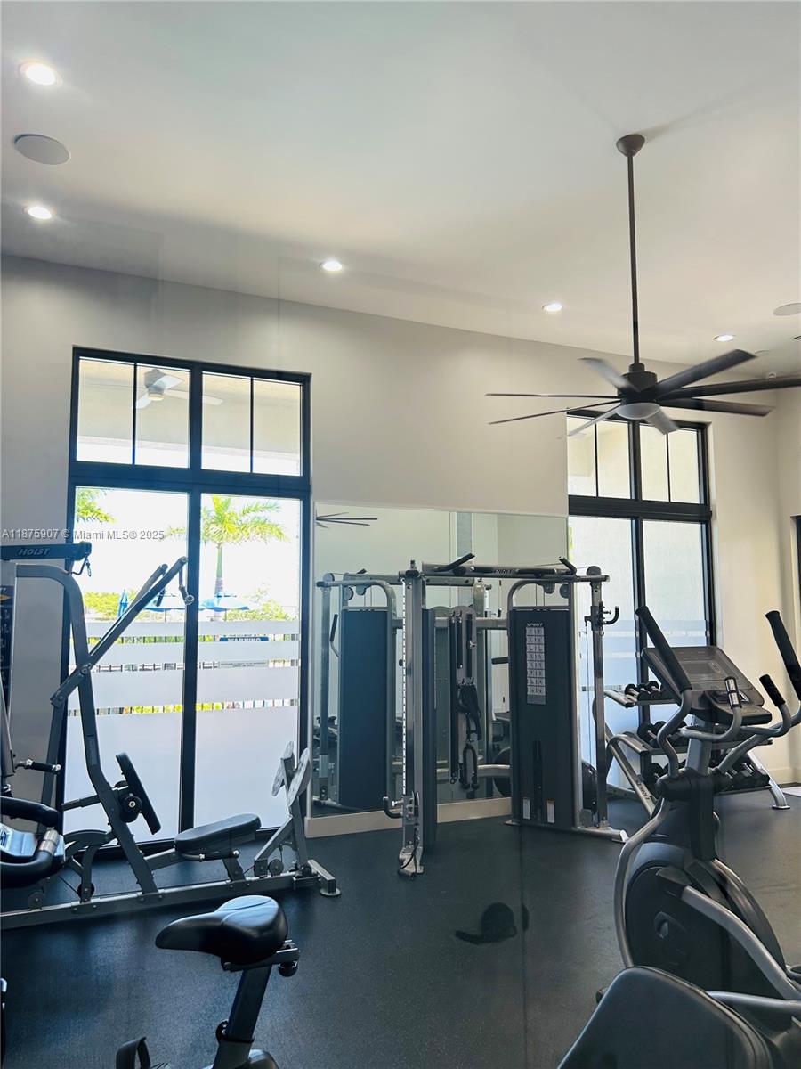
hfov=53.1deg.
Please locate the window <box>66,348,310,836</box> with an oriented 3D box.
[{"bbox_3d":[-1.559,0.492,6.026,1.788,3.614,0.122,2,-6,-23],"label":"window"}]

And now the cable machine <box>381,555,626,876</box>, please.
[{"bbox_3d":[0.693,1.260,6.130,1.951,2.109,0.910,2,-6,-23],"label":"cable machine"}]

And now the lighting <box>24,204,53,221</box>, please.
[{"bbox_3d":[-2.238,-1.996,4.981,0.175,0.030,0.175,2,-6,-23],"label":"lighting"}]

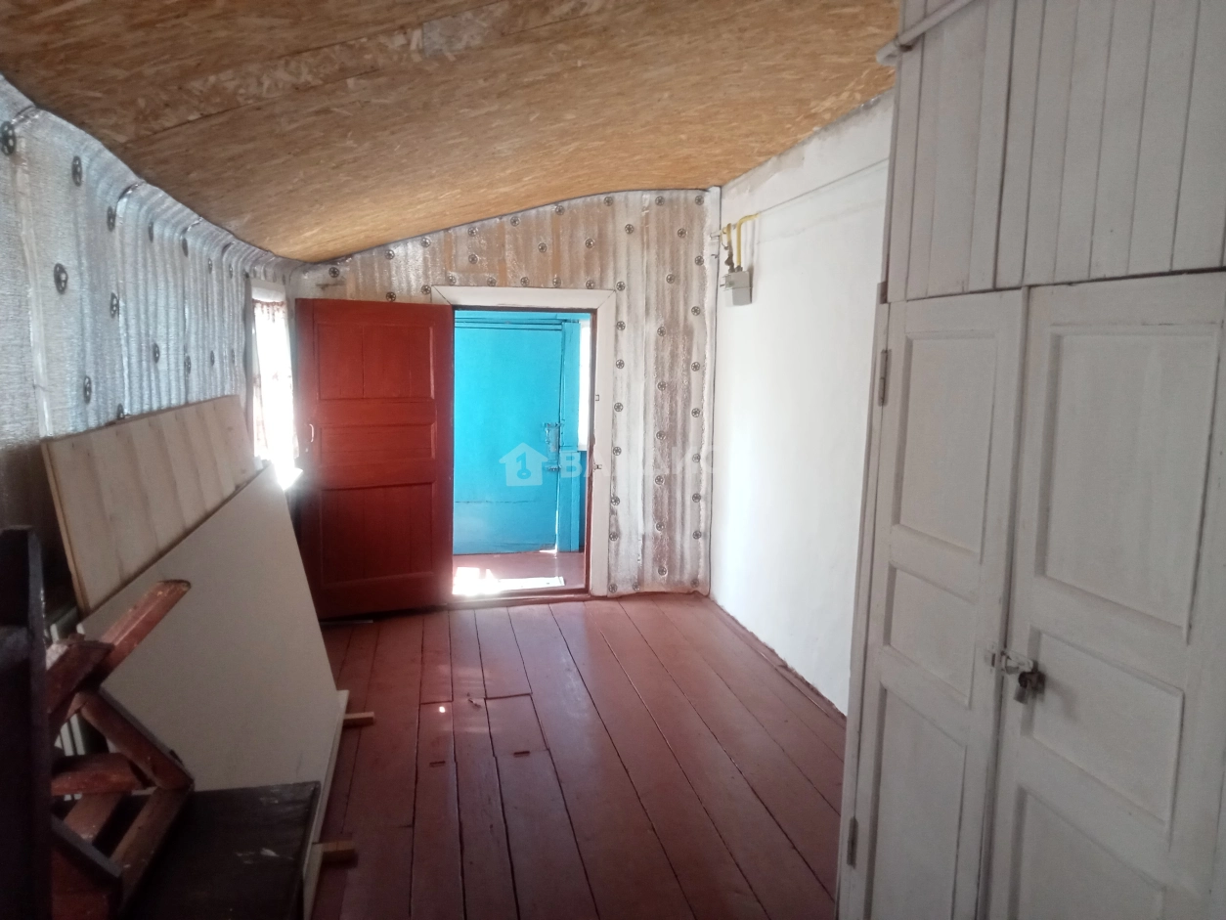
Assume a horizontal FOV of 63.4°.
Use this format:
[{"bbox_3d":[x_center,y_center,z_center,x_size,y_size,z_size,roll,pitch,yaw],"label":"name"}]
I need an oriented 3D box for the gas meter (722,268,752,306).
[{"bbox_3d":[0.710,-1.004,5.824,0.140,0.200,0.170,0,7,-10],"label":"gas meter"}]

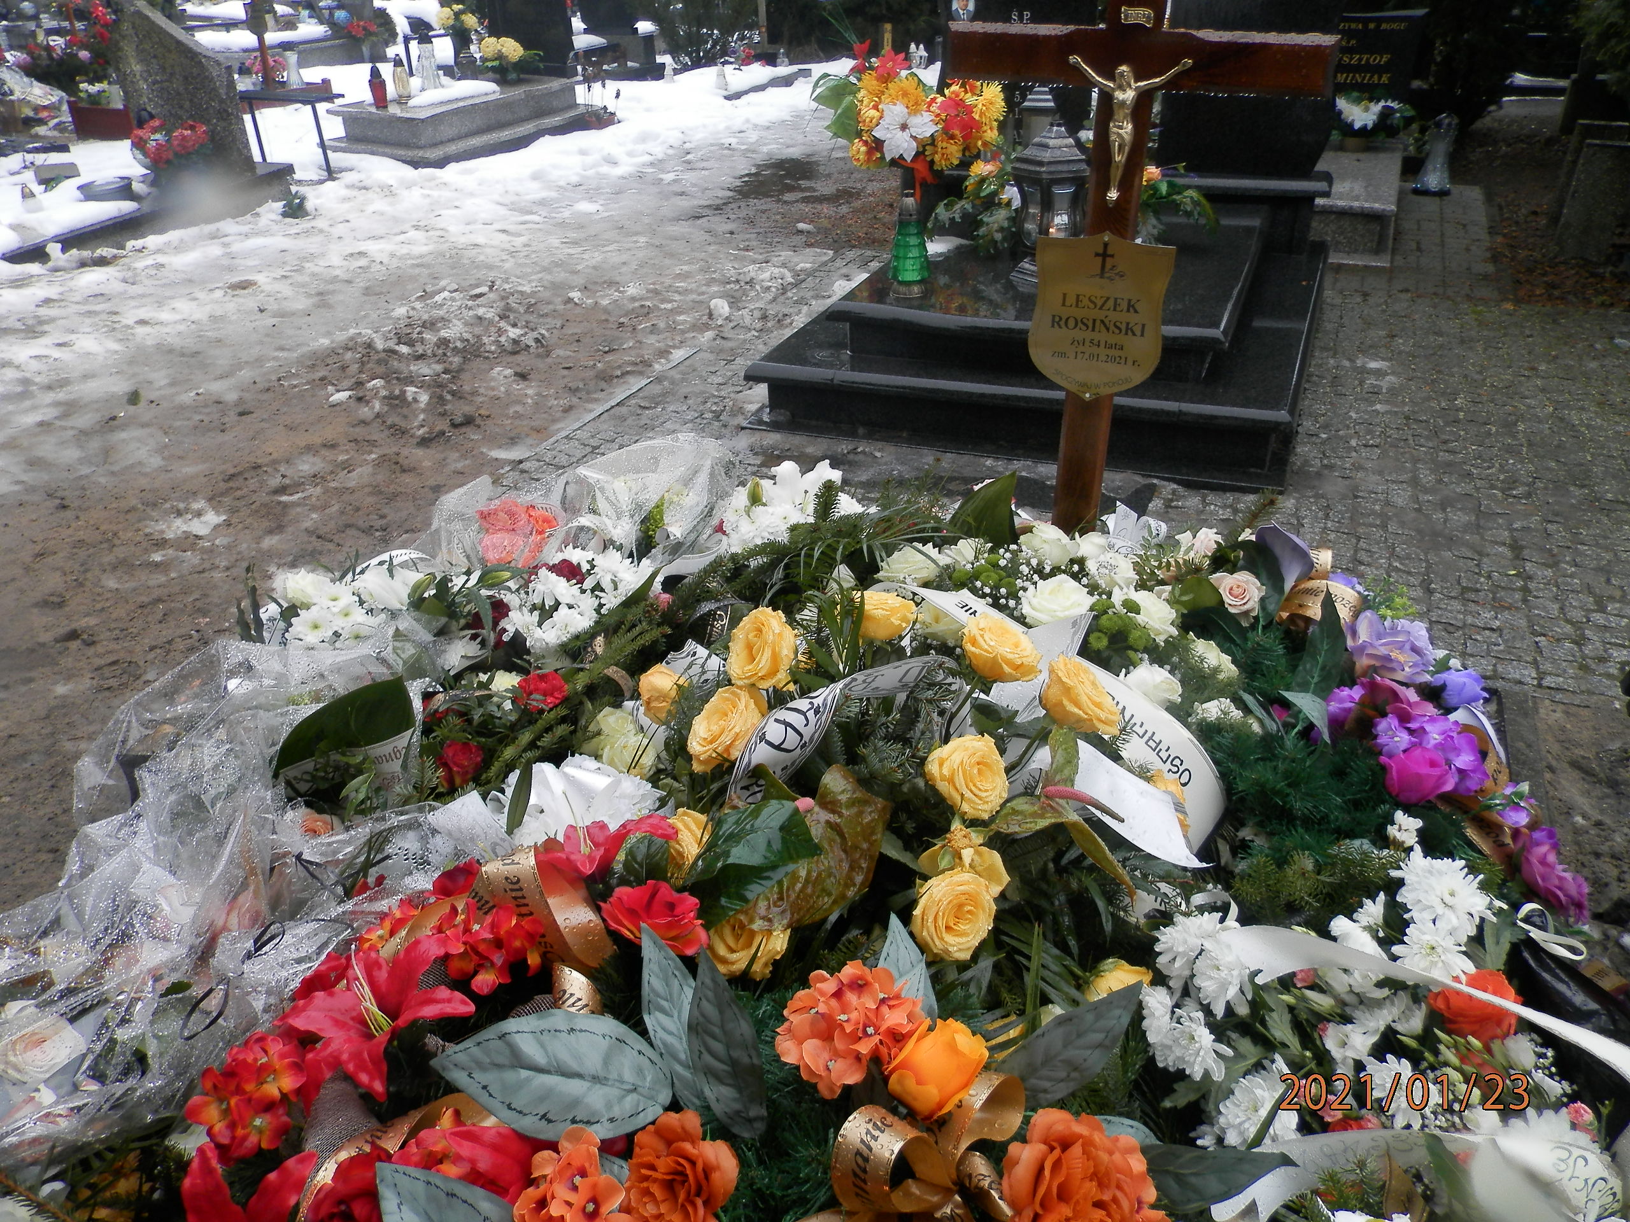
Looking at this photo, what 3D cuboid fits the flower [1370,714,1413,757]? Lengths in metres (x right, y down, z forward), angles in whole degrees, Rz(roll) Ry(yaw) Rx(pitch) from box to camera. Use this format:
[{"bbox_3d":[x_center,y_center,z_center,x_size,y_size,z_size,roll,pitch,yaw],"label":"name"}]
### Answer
[{"bbox_3d":[0.666,0.143,1.360,0.049,0.040,0.045,14,36,27],"label":"flower"}]

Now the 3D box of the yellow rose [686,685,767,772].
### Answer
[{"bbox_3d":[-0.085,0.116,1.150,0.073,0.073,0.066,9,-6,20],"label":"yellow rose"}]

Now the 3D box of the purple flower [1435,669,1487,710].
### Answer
[{"bbox_3d":[0.747,0.090,1.360,0.054,0.042,0.050,4,32,11],"label":"purple flower"}]

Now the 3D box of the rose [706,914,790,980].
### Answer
[{"bbox_3d":[-0.065,0.323,1.140,0.080,0.062,0.078,4,54,10],"label":"rose"}]

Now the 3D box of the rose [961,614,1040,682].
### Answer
[{"bbox_3d":[0.195,0.040,1.240,0.083,0.062,0.080,18,56,-2],"label":"rose"}]

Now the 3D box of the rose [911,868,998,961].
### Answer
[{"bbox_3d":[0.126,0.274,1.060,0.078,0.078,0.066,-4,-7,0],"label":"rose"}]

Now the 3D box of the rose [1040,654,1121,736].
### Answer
[{"bbox_3d":[0.302,0.096,1.340,0.090,0.082,0.090,4,32,13],"label":"rose"}]

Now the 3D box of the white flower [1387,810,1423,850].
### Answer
[{"bbox_3d":[0.587,0.218,1.170,0.034,0.035,0.032,6,32,11],"label":"white flower"}]

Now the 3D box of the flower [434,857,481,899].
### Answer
[{"bbox_3d":[-0.316,0.239,1.050,0.047,0.041,0.045,-3,31,0],"label":"flower"}]

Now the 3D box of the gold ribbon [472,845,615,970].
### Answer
[{"bbox_3d":[-0.233,0.253,1.000,0.110,0.078,0.078,-10,32,-11],"label":"gold ribbon"}]

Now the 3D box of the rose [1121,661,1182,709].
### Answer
[{"bbox_3d":[0.426,0.093,1.490,0.078,0.062,0.075,6,33,16],"label":"rose"}]

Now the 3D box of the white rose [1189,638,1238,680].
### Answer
[{"bbox_3d":[0.596,0.072,1.770,0.070,0.055,0.065,-4,28,2],"label":"white rose"}]

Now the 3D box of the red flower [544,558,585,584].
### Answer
[{"bbox_3d":[-0.421,-0.065,1.980,0.062,0.058,0.068,40,46,15],"label":"red flower"}]

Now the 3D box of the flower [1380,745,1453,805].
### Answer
[{"bbox_3d":[0.675,0.183,1.320,0.078,0.068,0.072,-7,30,0],"label":"flower"}]

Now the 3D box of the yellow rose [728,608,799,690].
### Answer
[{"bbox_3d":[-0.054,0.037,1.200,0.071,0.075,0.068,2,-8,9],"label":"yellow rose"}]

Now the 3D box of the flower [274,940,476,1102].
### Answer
[{"bbox_3d":[-0.366,0.342,0.980,0.150,0.083,0.125,6,36,0],"label":"flower"}]

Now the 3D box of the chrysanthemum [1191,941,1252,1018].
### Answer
[{"bbox_3d":[0.363,0.329,1.050,0.056,0.060,0.048,6,-4,15],"label":"chrysanthemum"}]

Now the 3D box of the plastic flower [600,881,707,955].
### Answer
[{"bbox_3d":[-0.150,0.285,1.090,0.094,0.060,0.085,-20,51,-25],"label":"plastic flower"}]

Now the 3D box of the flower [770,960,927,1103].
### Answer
[{"bbox_3d":[0.028,0.342,0.960,0.118,0.090,0.110,-4,31,0],"label":"flower"}]

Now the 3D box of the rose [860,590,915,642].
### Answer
[{"bbox_3d":[0.074,0.007,1.360,0.080,0.056,0.078,3,22,0],"label":"rose"}]

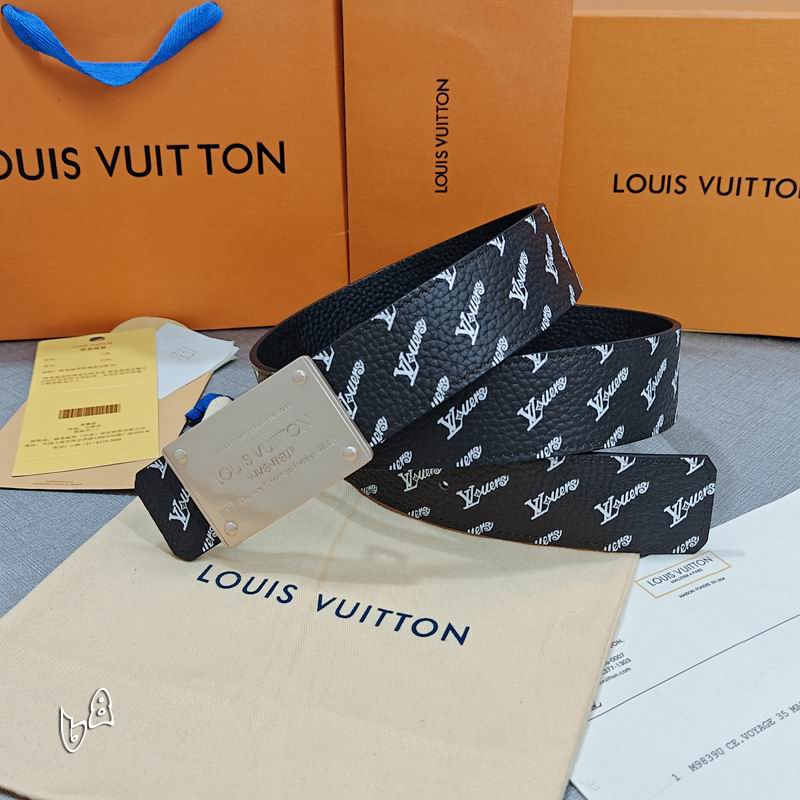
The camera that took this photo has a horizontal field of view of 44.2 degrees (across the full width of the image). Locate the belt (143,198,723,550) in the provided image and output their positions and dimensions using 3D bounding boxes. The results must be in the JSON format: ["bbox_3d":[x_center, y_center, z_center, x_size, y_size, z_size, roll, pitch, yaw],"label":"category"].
[{"bbox_3d":[0.012,-0.017,0.415,0.231,0.115,0.147,0,29,0],"label":"belt"}]

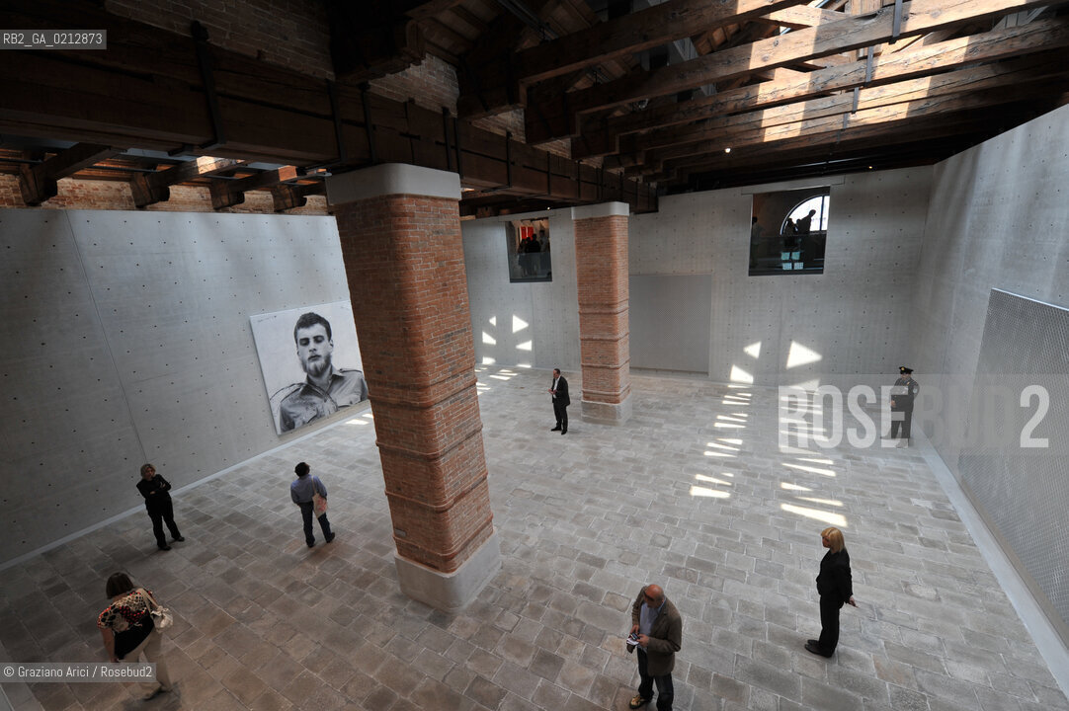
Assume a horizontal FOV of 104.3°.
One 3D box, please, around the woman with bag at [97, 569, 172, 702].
[{"bbox_3d":[-4.745,3.387,5.000,0.480,1.650,0.560,6,17,35],"label":"woman with bag"}]

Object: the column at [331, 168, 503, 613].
[{"bbox_3d":[-1.506,0.681,5.879,1.210,5.970,1.220,4,17,30],"label":"column"}]

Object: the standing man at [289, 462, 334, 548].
[{"bbox_3d":[-4.021,2.675,7.548,0.520,1.641,0.400,-7,15,-10],"label":"standing man"}]

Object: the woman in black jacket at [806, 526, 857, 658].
[{"bbox_3d":[3.479,2.781,4.920,0.480,1.692,0.500,4,16,28],"label":"woman in black jacket"}]

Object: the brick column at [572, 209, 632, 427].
[{"bbox_3d":[1.964,-1.053,11.658,1.240,5.960,1.240,4,17,30],"label":"brick column"}]

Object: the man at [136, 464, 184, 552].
[{"bbox_3d":[-7.002,2.814,7.792,0.400,1.670,0.520,-1,15,14],"label":"man"}]

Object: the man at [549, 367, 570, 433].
[{"bbox_3d":[0.677,1.247,11.430,0.500,1.810,0.520,-11,16,-24],"label":"man"}]

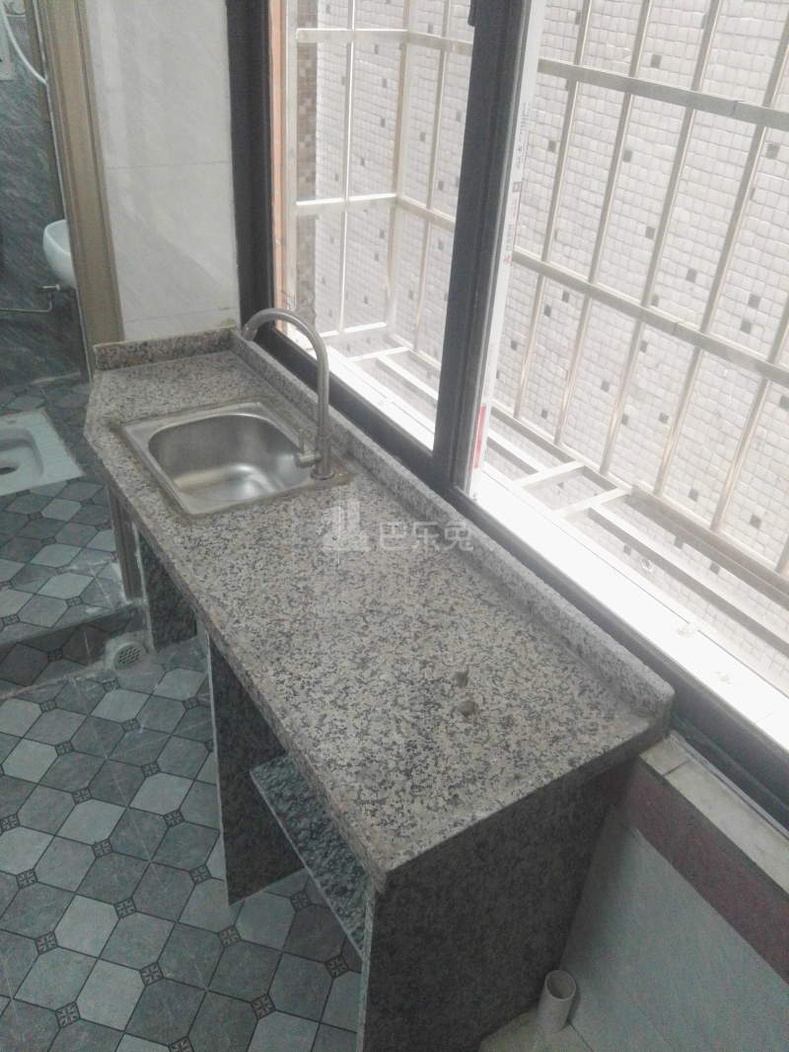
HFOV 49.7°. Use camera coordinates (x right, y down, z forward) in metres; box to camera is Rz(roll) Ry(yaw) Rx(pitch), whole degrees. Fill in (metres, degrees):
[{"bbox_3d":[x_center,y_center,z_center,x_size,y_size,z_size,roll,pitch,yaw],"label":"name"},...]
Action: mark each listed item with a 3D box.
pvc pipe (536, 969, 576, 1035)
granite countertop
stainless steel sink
[{"bbox_3d":[0.270,0.799,1.428,0.051,0.102,0.051,3,33,-2],"label":"pvc pipe"},{"bbox_3d":[-0.191,-0.040,1.437,0.431,0.087,1.345,-17,39,-28],"label":"granite countertop"},{"bbox_3d":[-0.308,-0.077,1.631,0.289,0.155,0.350,-17,39,-28],"label":"stainless steel sink"}]

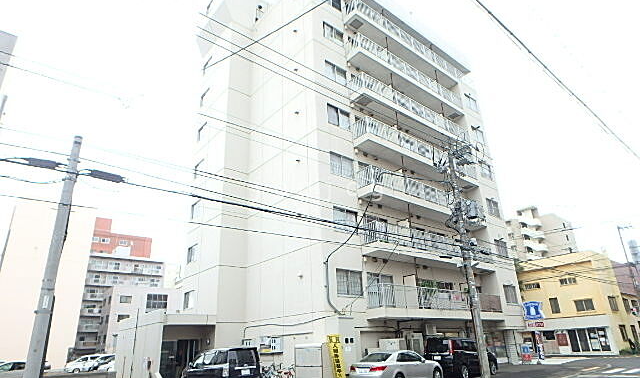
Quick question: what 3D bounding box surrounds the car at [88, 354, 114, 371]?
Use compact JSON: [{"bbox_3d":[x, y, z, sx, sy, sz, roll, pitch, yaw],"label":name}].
[{"bbox_3d":[-19.955,17.244,38.274,4.400,1.600,1.700,16,-28,-37],"label":"car"}]

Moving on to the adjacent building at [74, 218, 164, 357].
[{"bbox_3d":[-43.876,22.191,84.001,15.500,28.000,12.000,16,-28,-37],"label":"adjacent building"}]

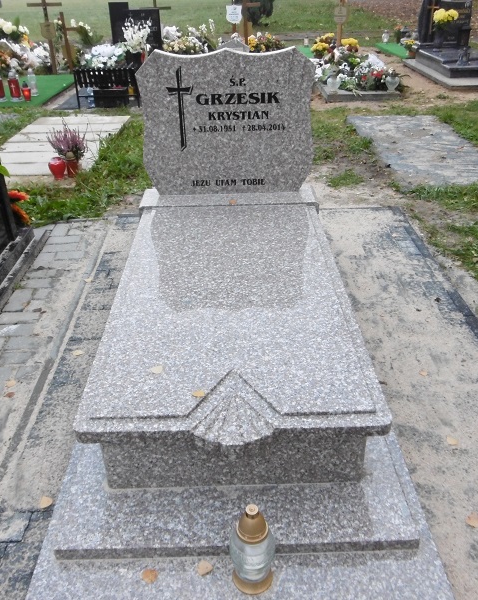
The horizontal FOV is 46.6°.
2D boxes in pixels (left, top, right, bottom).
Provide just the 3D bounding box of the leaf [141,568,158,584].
[{"bbox_3d":[-0.217,0.673,1.352,0.039,0.010,0.039,-2,31,-1],"label":"leaf"}]

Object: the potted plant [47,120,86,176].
[{"bbox_3d":[-1.243,-1.094,4.022,0.250,0.390,0.250,-2,31,-1],"label":"potted plant"}]

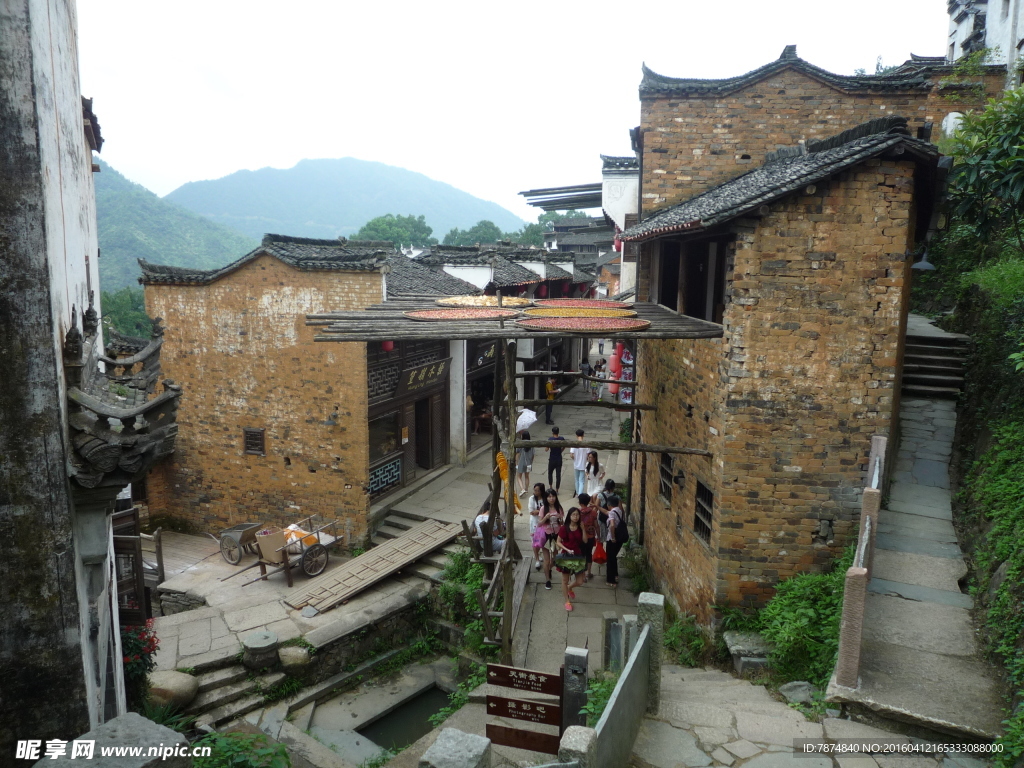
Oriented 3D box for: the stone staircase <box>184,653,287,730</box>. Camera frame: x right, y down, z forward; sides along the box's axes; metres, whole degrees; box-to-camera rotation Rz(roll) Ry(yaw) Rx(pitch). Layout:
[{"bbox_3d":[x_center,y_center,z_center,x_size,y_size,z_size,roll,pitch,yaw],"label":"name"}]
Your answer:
[{"bbox_3d":[-4.263,4.580,11.269,1.300,0.480,1.250,-6,11,-39],"label":"stone staircase"}]

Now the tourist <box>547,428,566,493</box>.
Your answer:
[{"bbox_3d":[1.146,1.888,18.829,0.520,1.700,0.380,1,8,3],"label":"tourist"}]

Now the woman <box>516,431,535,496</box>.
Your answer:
[{"bbox_3d":[0.325,1.929,17.890,0.450,1.620,0.360,0,8,-2],"label":"woman"}]

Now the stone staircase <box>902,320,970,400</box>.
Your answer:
[{"bbox_3d":[8.025,-0.293,13.955,1.180,1.020,1.750,6,9,33],"label":"stone staircase"}]

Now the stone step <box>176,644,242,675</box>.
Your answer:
[{"bbox_3d":[-4.761,4.361,11.712,1.000,0.160,0.360,-5,10,-32],"label":"stone step"}]

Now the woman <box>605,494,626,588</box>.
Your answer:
[{"bbox_3d":[1.789,2.650,12.743,0.400,1.580,0.460,3,8,20],"label":"woman"}]

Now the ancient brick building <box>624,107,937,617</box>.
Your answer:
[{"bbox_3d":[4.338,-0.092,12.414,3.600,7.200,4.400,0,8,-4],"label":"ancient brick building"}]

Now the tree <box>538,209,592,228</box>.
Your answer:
[{"bbox_3d":[5.788,-15.740,80.000,6.500,7.500,6.000,0,8,0],"label":"tree"}]

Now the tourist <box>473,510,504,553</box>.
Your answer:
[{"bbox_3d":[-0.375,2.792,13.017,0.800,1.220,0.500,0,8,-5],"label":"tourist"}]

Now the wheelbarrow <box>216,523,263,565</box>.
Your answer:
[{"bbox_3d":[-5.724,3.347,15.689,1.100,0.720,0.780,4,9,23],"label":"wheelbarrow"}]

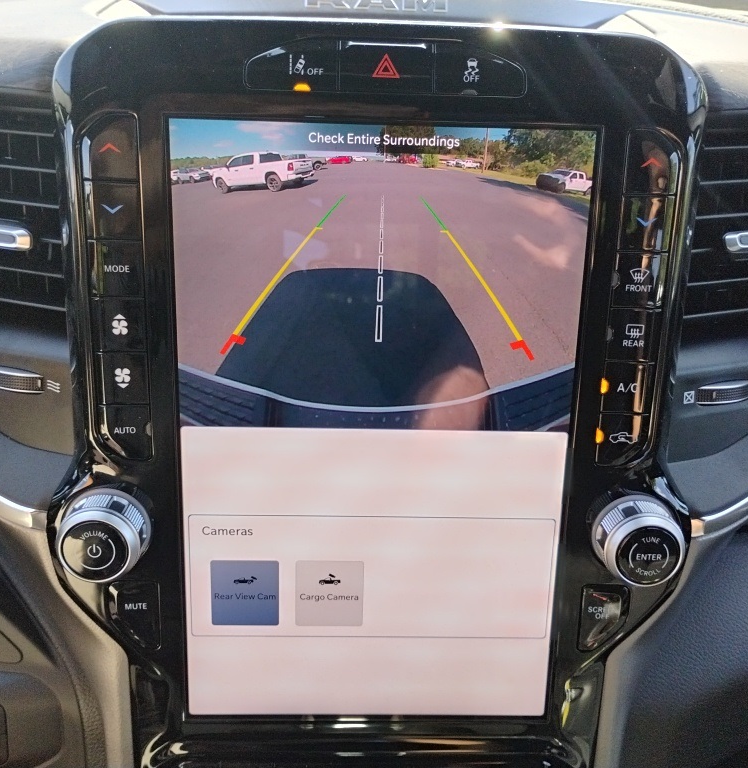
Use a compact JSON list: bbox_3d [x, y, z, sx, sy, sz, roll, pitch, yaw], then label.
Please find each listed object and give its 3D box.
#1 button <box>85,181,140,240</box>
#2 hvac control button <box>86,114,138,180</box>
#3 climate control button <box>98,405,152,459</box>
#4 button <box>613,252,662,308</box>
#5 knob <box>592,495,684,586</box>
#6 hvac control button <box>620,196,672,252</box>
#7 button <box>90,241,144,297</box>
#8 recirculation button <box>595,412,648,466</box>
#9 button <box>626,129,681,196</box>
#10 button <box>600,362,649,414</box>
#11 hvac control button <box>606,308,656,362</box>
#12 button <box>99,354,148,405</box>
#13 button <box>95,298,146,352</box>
[{"bbox_3d":[-0.101,-0.067,0.321,0.021,0.022,0.008,1,15,-2],"label":"button"},{"bbox_3d":[-0.098,-0.090,0.315,0.019,0.023,0.008,1,15,-2],"label":"hvac control button"},{"bbox_3d":[-0.103,0.019,0.344,0.022,0.023,0.008,1,15,-2],"label":"climate control button"},{"bbox_3d":[0.105,-0.042,0.333,0.019,0.021,0.008,1,15,-2],"label":"button"},{"bbox_3d":[0.112,0.067,0.348,0.035,0.035,0.020,1,15,-2],"label":"knob"},{"bbox_3d":[0.106,-0.063,0.328,0.019,0.021,0.008,1,15,-2],"label":"hvac control button"},{"bbox_3d":[-0.100,-0.046,0.326,0.020,0.021,0.008,1,15,-2],"label":"button"},{"bbox_3d":[0.104,0.023,0.350,0.022,0.023,0.008,1,15,-2],"label":"recirculation button"},{"bbox_3d":[0.107,-0.086,0.322,0.020,0.023,0.008,1,15,-2],"label":"button"},{"bbox_3d":[0.104,0.001,0.345,0.021,0.022,0.008,1,15,-2],"label":"button"},{"bbox_3d":[0.105,-0.020,0.339,0.021,0.022,0.008,1,15,-2],"label":"hvac control button"},{"bbox_3d":[-0.101,-0.003,0.337,0.020,0.021,0.008,1,15,-2],"label":"button"},{"bbox_3d":[-0.101,-0.024,0.332,0.020,0.021,0.008,1,15,-2],"label":"button"}]

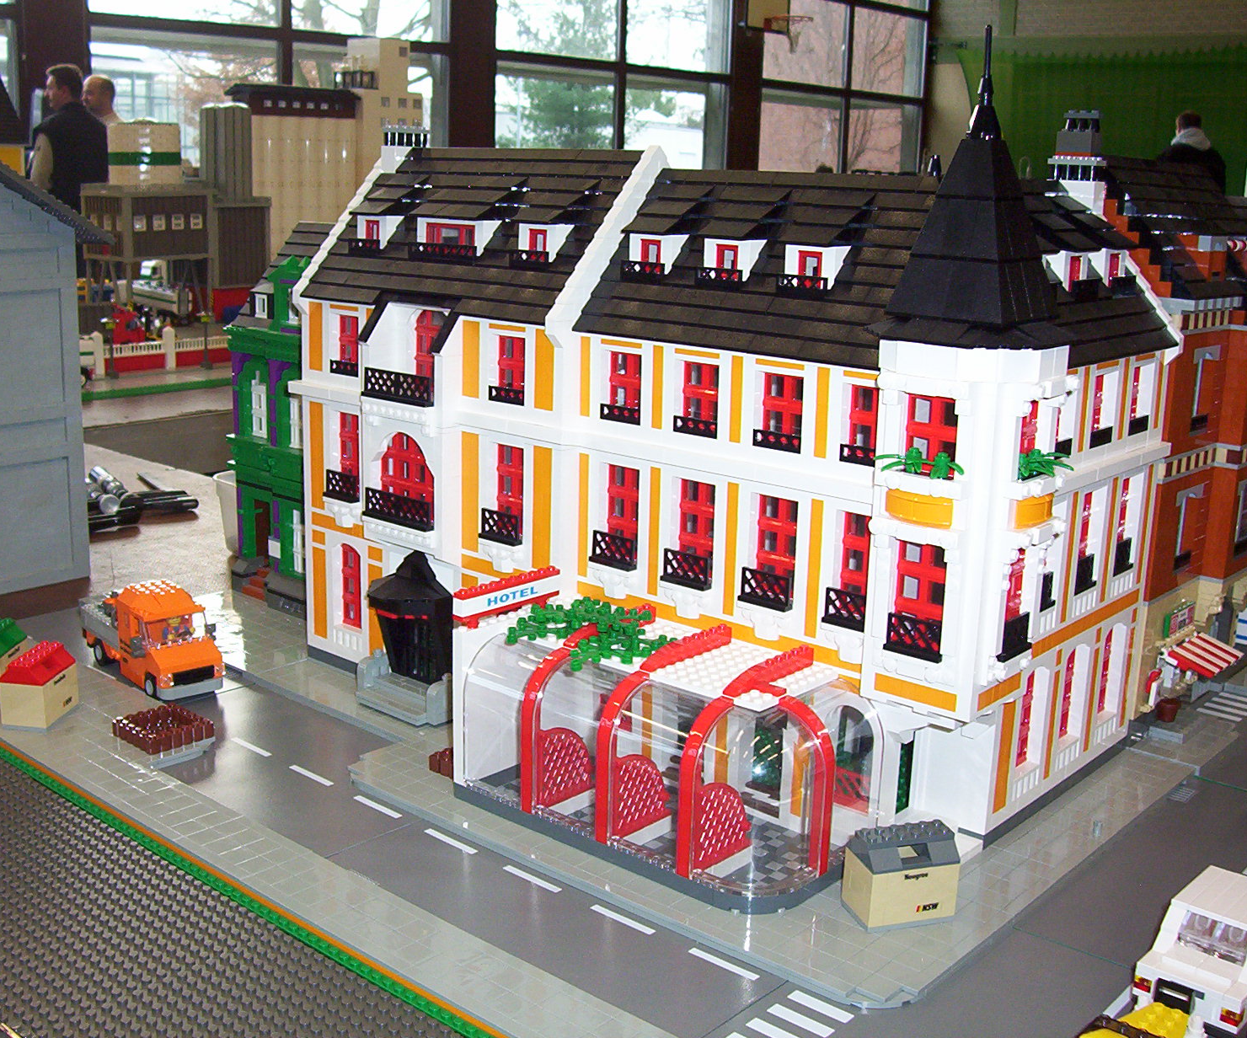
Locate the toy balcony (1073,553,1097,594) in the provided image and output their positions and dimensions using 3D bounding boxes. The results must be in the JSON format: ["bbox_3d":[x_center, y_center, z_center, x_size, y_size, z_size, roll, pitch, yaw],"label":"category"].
[{"bbox_3d":[0.265,0.032,0.990,0.008,0.019,0.032,13,18,39],"label":"toy balcony"}]

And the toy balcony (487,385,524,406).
[{"bbox_3d":[-0.069,-0.076,1.051,0.032,0.010,0.008,13,18,39],"label":"toy balcony"}]

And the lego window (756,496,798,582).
[{"bbox_3d":[0.090,0.017,0.950,0.032,0.057,0.008,13,18,39],"label":"lego window"}]

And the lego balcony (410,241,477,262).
[{"bbox_3d":[-0.113,-0.169,1.081,0.064,0.010,0.007,13,19,40],"label":"lego balcony"}]

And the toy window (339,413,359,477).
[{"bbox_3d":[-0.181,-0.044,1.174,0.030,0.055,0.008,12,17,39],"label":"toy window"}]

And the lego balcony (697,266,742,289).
[{"bbox_3d":[0.056,-0.135,0.962,0.032,0.010,0.008,13,18,39],"label":"lego balcony"}]

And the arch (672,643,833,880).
[{"bbox_3d":[0.086,0.131,0.896,0.059,0.102,0.104,13,18,39],"label":"arch"}]

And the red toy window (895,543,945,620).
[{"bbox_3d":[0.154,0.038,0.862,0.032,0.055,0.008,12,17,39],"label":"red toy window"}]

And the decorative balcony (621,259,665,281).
[{"bbox_3d":[0.010,-0.143,0.982,0.032,0.010,0.008,12,17,39],"label":"decorative balcony"}]

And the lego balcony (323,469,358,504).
[{"bbox_3d":[-0.190,-0.023,1.152,0.032,0.019,0.008,13,19,40],"label":"lego balcony"}]

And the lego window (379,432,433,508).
[{"bbox_3d":[-0.134,-0.027,1.095,0.061,0.050,0.008,13,19,40],"label":"lego window"}]

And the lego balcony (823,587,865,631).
[{"bbox_3d":[0.121,0.047,0.905,0.032,0.019,0.008,12,17,39],"label":"lego balcony"}]

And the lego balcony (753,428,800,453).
[{"bbox_3d":[0.086,-0.042,0.927,0.032,0.010,0.008,12,17,39],"label":"lego balcony"}]

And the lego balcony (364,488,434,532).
[{"bbox_3d":[-0.145,-0.006,1.107,0.064,0.019,0.008,12,17,39],"label":"lego balcony"}]

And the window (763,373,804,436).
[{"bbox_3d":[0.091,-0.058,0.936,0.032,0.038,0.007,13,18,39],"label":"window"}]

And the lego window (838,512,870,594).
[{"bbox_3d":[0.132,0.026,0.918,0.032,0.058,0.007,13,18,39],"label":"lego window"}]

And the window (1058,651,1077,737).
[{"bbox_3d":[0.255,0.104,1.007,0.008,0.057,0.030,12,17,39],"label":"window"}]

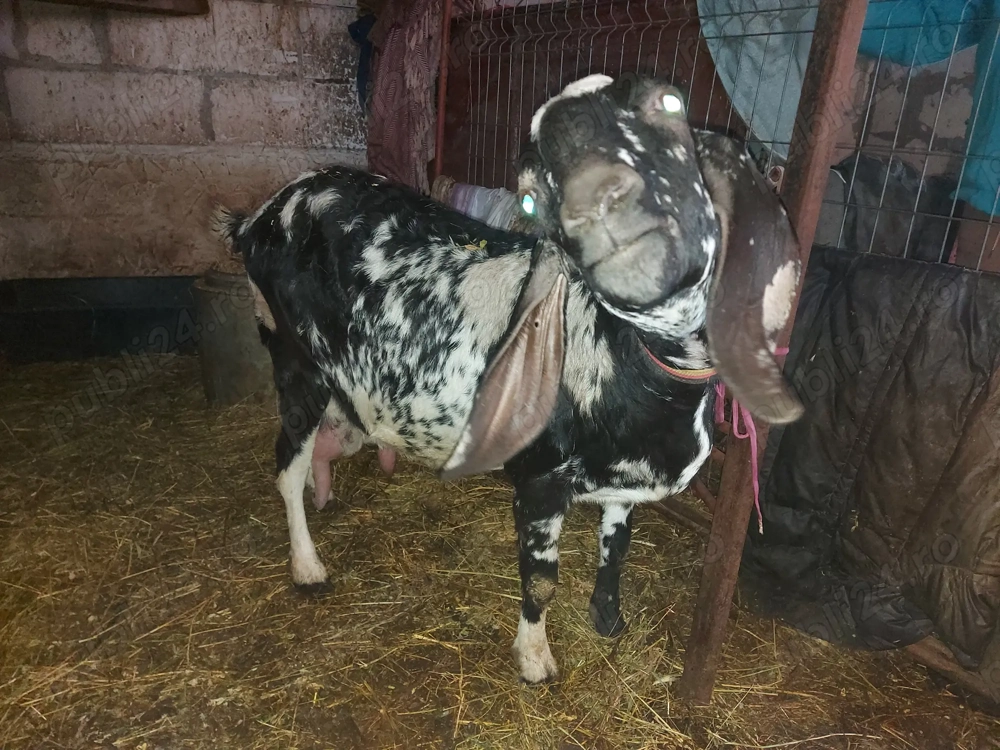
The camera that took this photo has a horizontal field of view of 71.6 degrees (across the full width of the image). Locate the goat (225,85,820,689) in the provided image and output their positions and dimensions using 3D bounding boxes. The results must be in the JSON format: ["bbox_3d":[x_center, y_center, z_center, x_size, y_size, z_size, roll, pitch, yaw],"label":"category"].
[{"bbox_3d":[-0.106,0.011,1.093,1.070,0.890,0.470,18,24,36],"label":"goat"}]

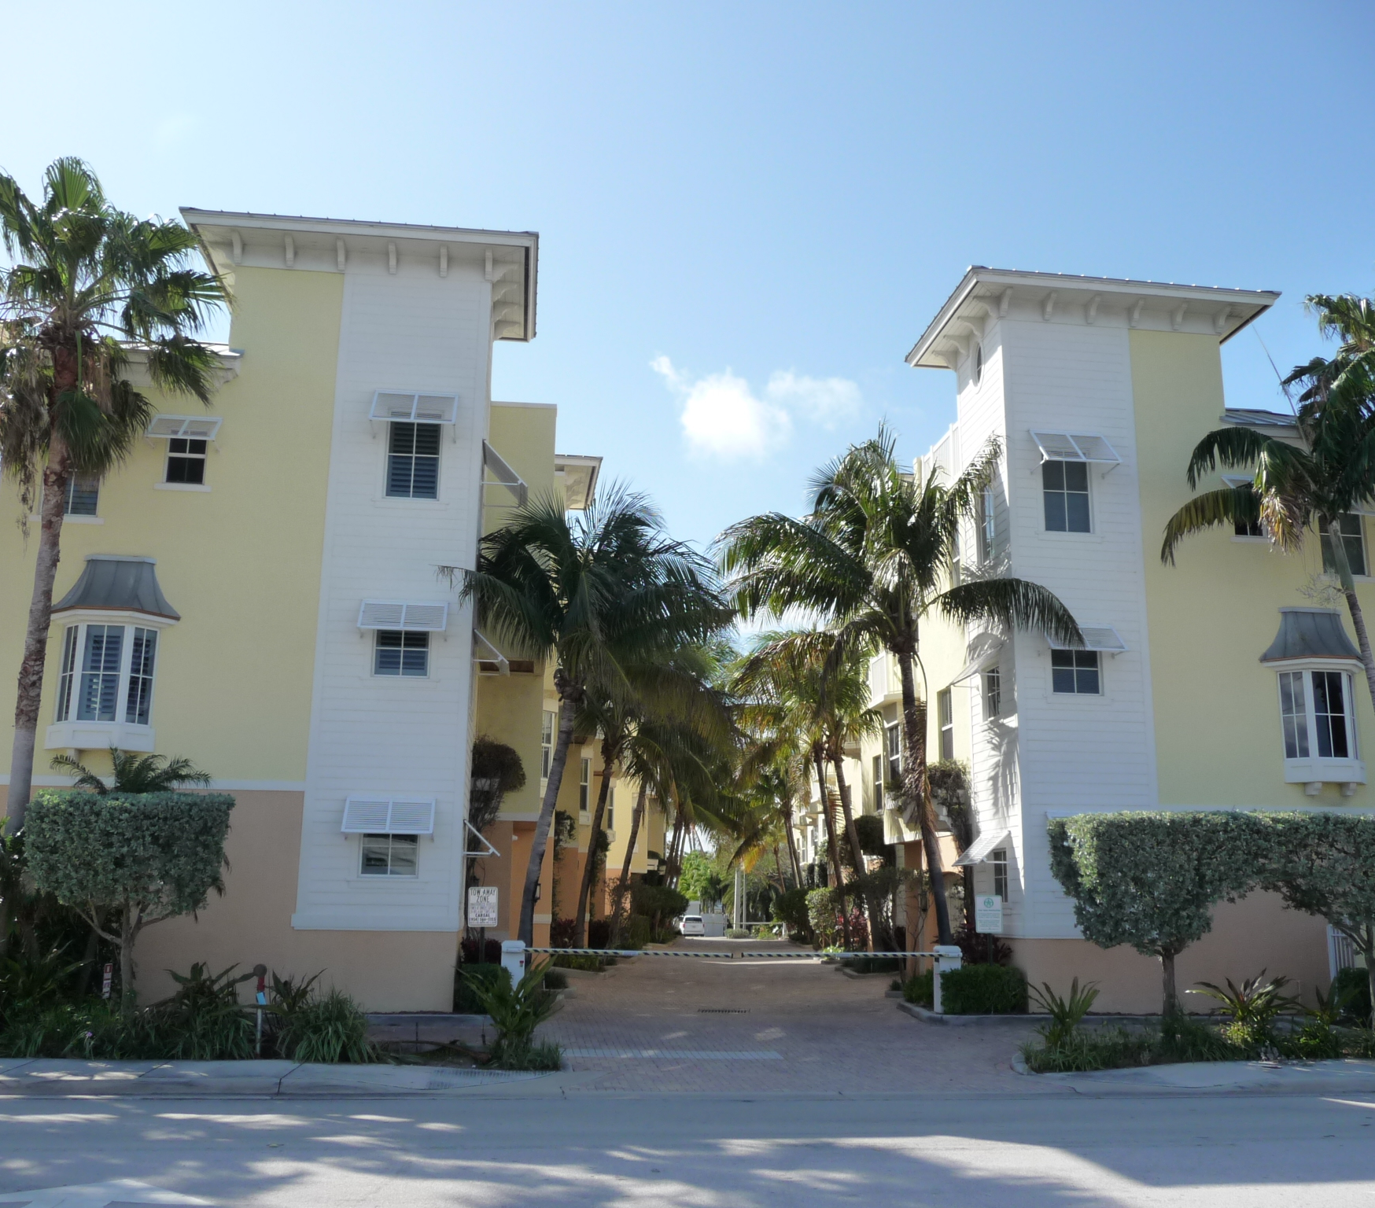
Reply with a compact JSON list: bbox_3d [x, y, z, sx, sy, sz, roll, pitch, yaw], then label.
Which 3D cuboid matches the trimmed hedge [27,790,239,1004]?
[{"bbox_3d":[-7.281,4.012,16.953,2.500,3.150,1.600,2,-13,-7],"label":"trimmed hedge"}]

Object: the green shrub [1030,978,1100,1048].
[{"bbox_3d":[5.061,5.486,17.547,0.900,0.930,0.900,2,-13,-7],"label":"green shrub"}]

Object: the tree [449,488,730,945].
[{"bbox_3d":[-1.772,2.424,22.988,4.900,8.900,4.900,2,-13,-7],"label":"tree"}]

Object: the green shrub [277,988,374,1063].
[{"bbox_3d":[-4.266,4.970,15.478,1.080,0.820,0.950,2,-13,-7],"label":"green shrub"}]

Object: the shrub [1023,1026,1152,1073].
[{"bbox_3d":[4.796,5.336,15.792,1.450,0.500,1.000,2,-13,-7],"label":"shrub"}]

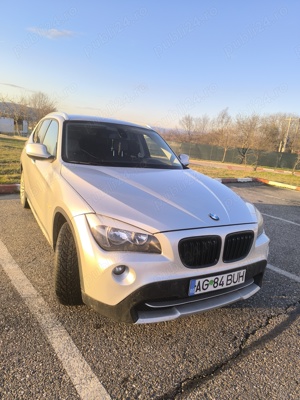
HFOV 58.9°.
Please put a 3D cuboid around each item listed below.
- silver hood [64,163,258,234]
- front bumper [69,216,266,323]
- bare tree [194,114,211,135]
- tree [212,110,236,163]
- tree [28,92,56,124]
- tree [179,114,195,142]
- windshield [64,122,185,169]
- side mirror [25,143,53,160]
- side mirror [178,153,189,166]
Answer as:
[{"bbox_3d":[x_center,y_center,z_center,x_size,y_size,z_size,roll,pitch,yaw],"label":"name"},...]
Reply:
[{"bbox_3d":[0.131,-0.076,2.335,1.500,0.240,1.360,-1,21,-30],"label":"silver hood"},{"bbox_3d":[0.333,0.446,2.011,1.760,0.660,0.570,-1,15,-30],"label":"front bumper"},{"bbox_3d":[8.718,-11.391,45.705,2.900,6.200,2.900,8,13,9],"label":"bare tree"},{"bbox_3d":[6.644,-5.894,24.545,2.300,4.800,2.300,10,13,13],"label":"tree"},{"bbox_3d":[-14.889,-11.589,36.682,4.000,6.000,4.000,1,14,-22],"label":"tree"},{"bbox_3d":[5.771,-10.673,42.648,2.700,5.700,2.700,8,13,6],"label":"tree"},{"bbox_3d":[-0.300,-0.620,3.051,1.420,0.170,0.840,-1,51,-30],"label":"windshield"},{"bbox_3d":[-1.107,-0.485,2.643,0.250,0.170,0.160,-1,15,-30],"label":"side mirror"},{"bbox_3d":[0.452,-0.535,3.562,0.250,0.170,0.160,-1,15,-30],"label":"side mirror"}]

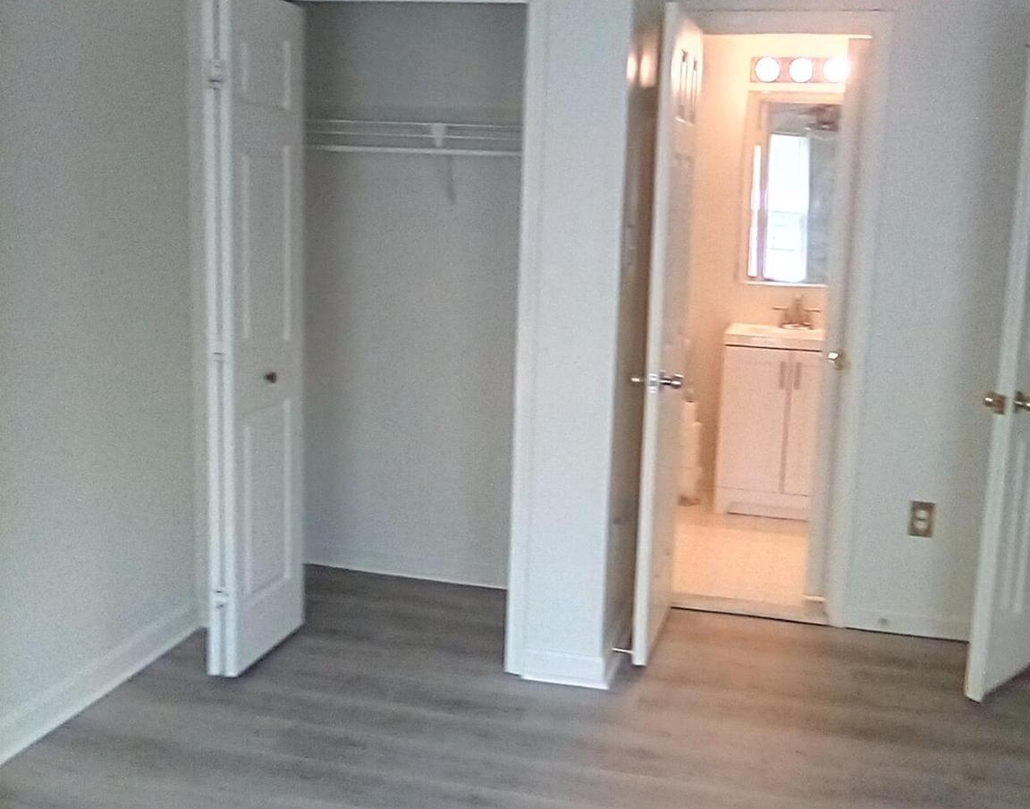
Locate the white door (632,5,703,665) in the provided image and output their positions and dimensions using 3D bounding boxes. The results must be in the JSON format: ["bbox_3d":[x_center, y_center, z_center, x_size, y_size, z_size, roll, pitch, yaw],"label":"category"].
[{"bbox_3d":[0.508,-0.209,3.664,0.042,2.030,0.572,4,9,16],"label":"white door"}]

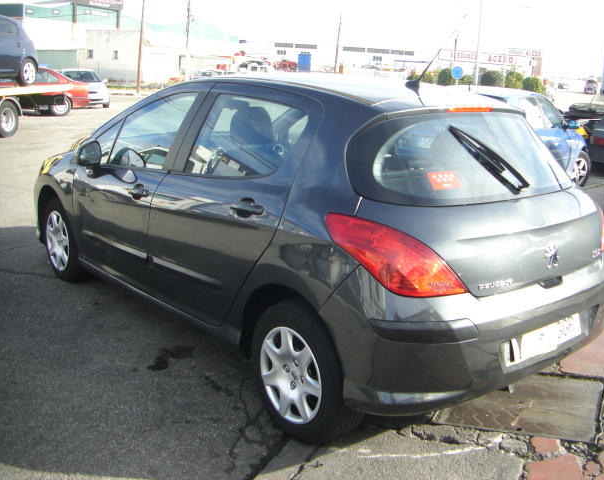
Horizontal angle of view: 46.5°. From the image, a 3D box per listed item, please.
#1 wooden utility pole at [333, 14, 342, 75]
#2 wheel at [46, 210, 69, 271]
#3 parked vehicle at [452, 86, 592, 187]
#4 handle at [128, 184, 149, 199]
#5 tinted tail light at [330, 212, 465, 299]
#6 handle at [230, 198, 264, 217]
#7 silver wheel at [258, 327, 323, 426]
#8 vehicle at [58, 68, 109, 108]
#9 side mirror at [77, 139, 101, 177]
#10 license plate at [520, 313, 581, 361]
[{"bbox_3d":[4.124,-21.560,81.038,0.270,8.400,0.270,4,14,0],"label":"wooden utility pole"},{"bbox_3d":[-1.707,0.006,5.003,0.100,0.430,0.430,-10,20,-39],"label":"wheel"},{"bbox_3d":[3.072,-1.467,10.404,1.700,1.440,4.000,13,17,34],"label":"parked vehicle"},{"bbox_3d":[-0.890,-0.258,3.822,0.060,0.075,0.210,-10,20,-39],"label":"handle"},{"bbox_3d":[0.356,0.051,2.666,0.360,0.260,0.470,-10,20,-39],"label":"tinted tail light"},{"bbox_3d":[-0.238,-0.131,3.059,0.060,0.080,0.220,-10,20,-39],"label":"handle"},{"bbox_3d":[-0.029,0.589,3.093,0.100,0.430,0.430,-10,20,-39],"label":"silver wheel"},{"bbox_3d":[-8.543,-5.899,27.042,1.710,1.430,4.000,-3,16,-23],"label":"vehicle"},{"bbox_3d":[-1.232,-0.476,4.074,0.190,0.200,0.150,-10,20,-39],"label":"side mirror"},{"bbox_3d":[1.060,0.423,2.989,0.510,0.110,0.020,-10,8,-39],"label":"license plate"}]

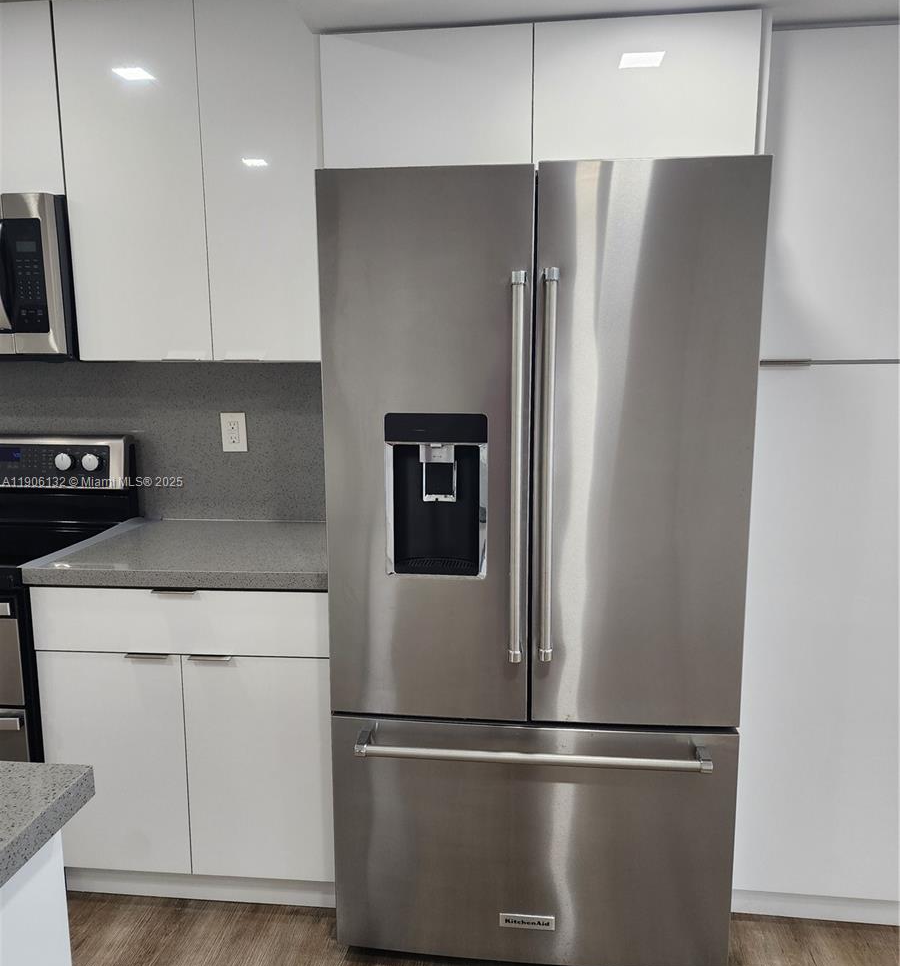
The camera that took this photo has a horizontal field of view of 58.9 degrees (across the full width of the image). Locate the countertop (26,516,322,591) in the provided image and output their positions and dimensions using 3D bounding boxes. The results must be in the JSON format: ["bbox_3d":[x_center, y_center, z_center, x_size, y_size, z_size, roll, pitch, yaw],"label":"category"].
[{"bbox_3d":[-0.632,0.181,2.220,0.759,0.041,0.640,1,9,6],"label":"countertop"}]

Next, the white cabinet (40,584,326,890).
[{"bbox_3d":[-0.628,0.622,2.299,0.759,0.830,0.617,1,9,6],"label":"white cabinet"}]

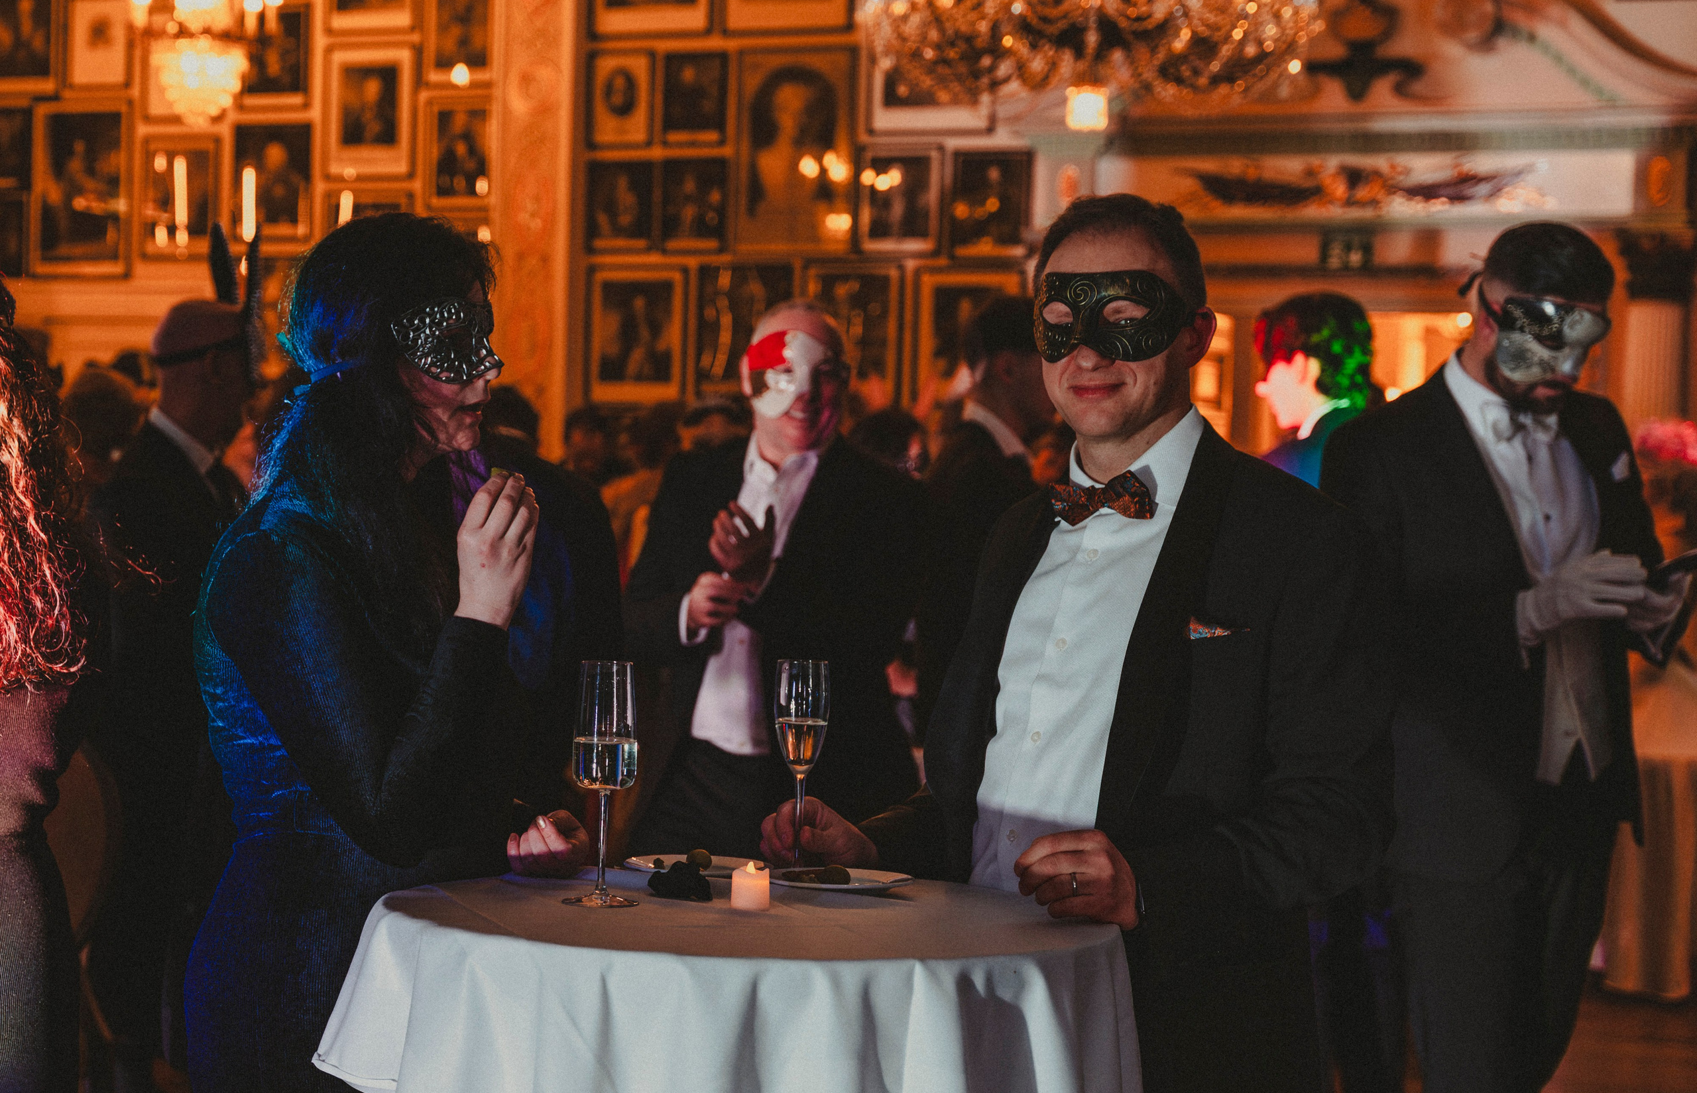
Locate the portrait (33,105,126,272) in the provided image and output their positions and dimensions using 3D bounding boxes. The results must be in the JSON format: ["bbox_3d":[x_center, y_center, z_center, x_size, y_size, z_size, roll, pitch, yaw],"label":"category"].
[{"bbox_3d":[-3.582,-1.656,11.415,0.456,0.797,0.040,2,1,17],"label":"portrait"}]

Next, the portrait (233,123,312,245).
[{"bbox_3d":[-2.823,-1.779,12.026,0.450,0.601,0.035,2,2,19],"label":"portrait"}]

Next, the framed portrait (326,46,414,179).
[{"bbox_3d":[-2.139,-1.939,10.966,0.397,0.577,0.040,2,1,17],"label":"framed portrait"}]

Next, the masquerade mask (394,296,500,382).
[{"bbox_3d":[-0.389,-0.207,2.450,0.088,0.090,0.160,5,0,21],"label":"masquerade mask"}]

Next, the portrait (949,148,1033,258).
[{"bbox_3d":[0.630,-1.517,10.836,0.383,0.486,0.035,2,2,19],"label":"portrait"}]

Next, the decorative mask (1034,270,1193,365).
[{"bbox_3d":[0.244,-0.224,2.407,0.168,0.093,0.072,3,3,30],"label":"decorative mask"}]

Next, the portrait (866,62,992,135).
[{"bbox_3d":[0.365,-2.208,11.101,0.604,0.702,0.040,2,1,18],"label":"portrait"}]

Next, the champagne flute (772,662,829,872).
[{"bbox_3d":[-0.049,0.225,2.520,0.062,0.217,0.062,2,1,0],"label":"champagne flute"}]

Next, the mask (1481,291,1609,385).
[{"bbox_3d":[0.883,-0.261,3.065,0.162,0.112,0.085,9,18,-10],"label":"mask"}]

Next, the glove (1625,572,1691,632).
[{"bbox_3d":[1.009,0.070,3.070,0.090,0.090,0.125,2,1,37],"label":"glove"}]

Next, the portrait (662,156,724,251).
[{"bbox_3d":[-0.717,-1.571,11.301,0.321,0.443,0.035,2,2,19],"label":"portrait"}]

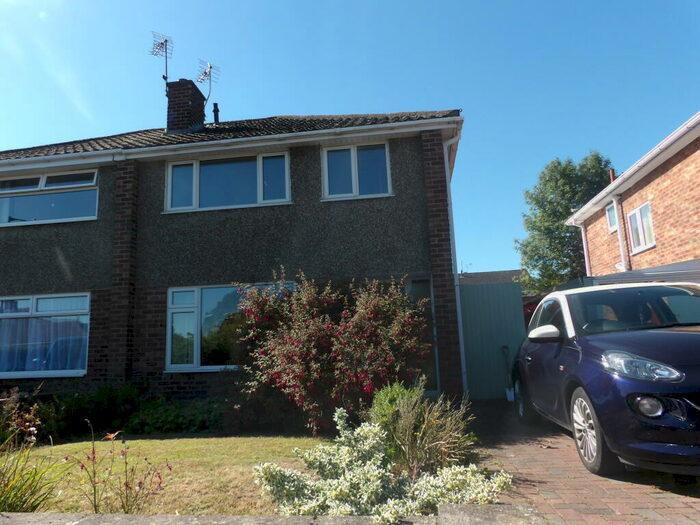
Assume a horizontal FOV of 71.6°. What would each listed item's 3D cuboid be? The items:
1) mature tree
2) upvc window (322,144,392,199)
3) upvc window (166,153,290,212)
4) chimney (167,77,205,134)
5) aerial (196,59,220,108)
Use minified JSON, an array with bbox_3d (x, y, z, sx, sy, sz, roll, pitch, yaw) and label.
[{"bbox_3d":[11.761,-0.511,25.226,6.300,10.800,6.300,-4,-10,6],"label":"mature tree"},{"bbox_3d":[0.118,-1.669,8.912,1.293,1.044,0.100,-4,-10,6],"label":"upvc window"},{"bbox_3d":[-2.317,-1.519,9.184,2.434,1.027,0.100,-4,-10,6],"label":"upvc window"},{"bbox_3d":[-3.924,-3.589,11.692,0.620,1.420,0.840,-4,-10,6],"label":"chimney"},{"bbox_3d":[-3.722,-4.458,12.451,0.580,1.300,0.980,6,-13,-39],"label":"aerial"}]

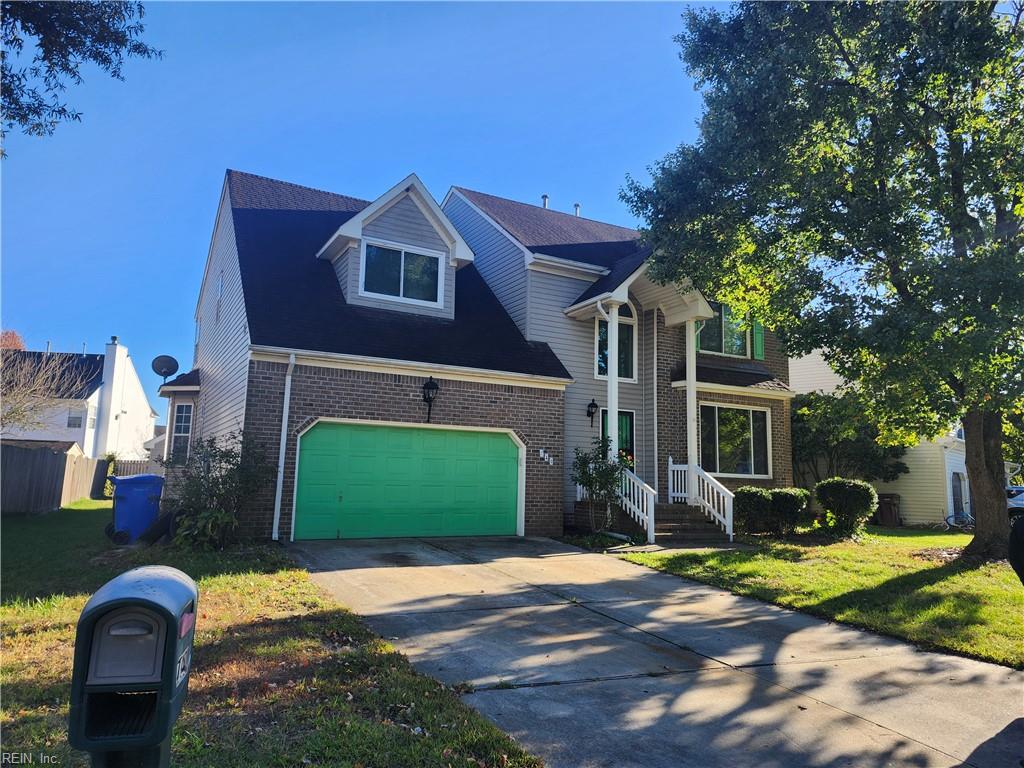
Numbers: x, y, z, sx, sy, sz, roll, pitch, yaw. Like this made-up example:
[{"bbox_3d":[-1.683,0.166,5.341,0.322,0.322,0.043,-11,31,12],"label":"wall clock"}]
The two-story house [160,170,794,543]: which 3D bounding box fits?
[{"bbox_3d":[-1.188,-1.000,19.639,15.370,9.700,12.200,6,-9,-29],"label":"two-story house"}]

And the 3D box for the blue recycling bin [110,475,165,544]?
[{"bbox_3d":[-6.345,2.101,11.402,0.810,1.120,0.680,6,-10,-33],"label":"blue recycling bin"}]

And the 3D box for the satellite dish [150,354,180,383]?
[{"bbox_3d":[-10.232,-0.457,20.062,0.750,0.780,0.520,3,-8,-15],"label":"satellite dish"}]

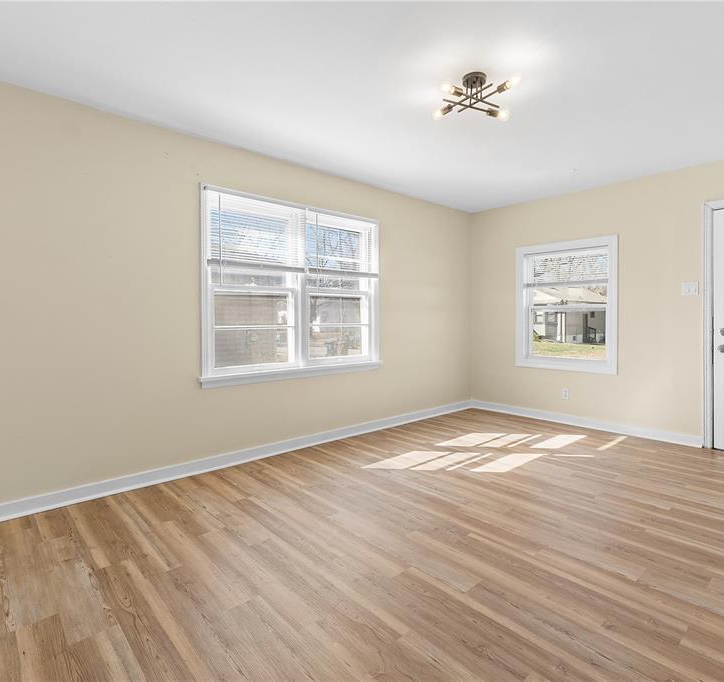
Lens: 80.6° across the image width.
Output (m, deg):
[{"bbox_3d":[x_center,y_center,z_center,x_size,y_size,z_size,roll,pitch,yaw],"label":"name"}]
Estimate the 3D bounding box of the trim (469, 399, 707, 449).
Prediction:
[{"bbox_3d":[2.185,0.844,4.581,0.018,0.100,2.353,-3,4,-42],"label":"trim"}]

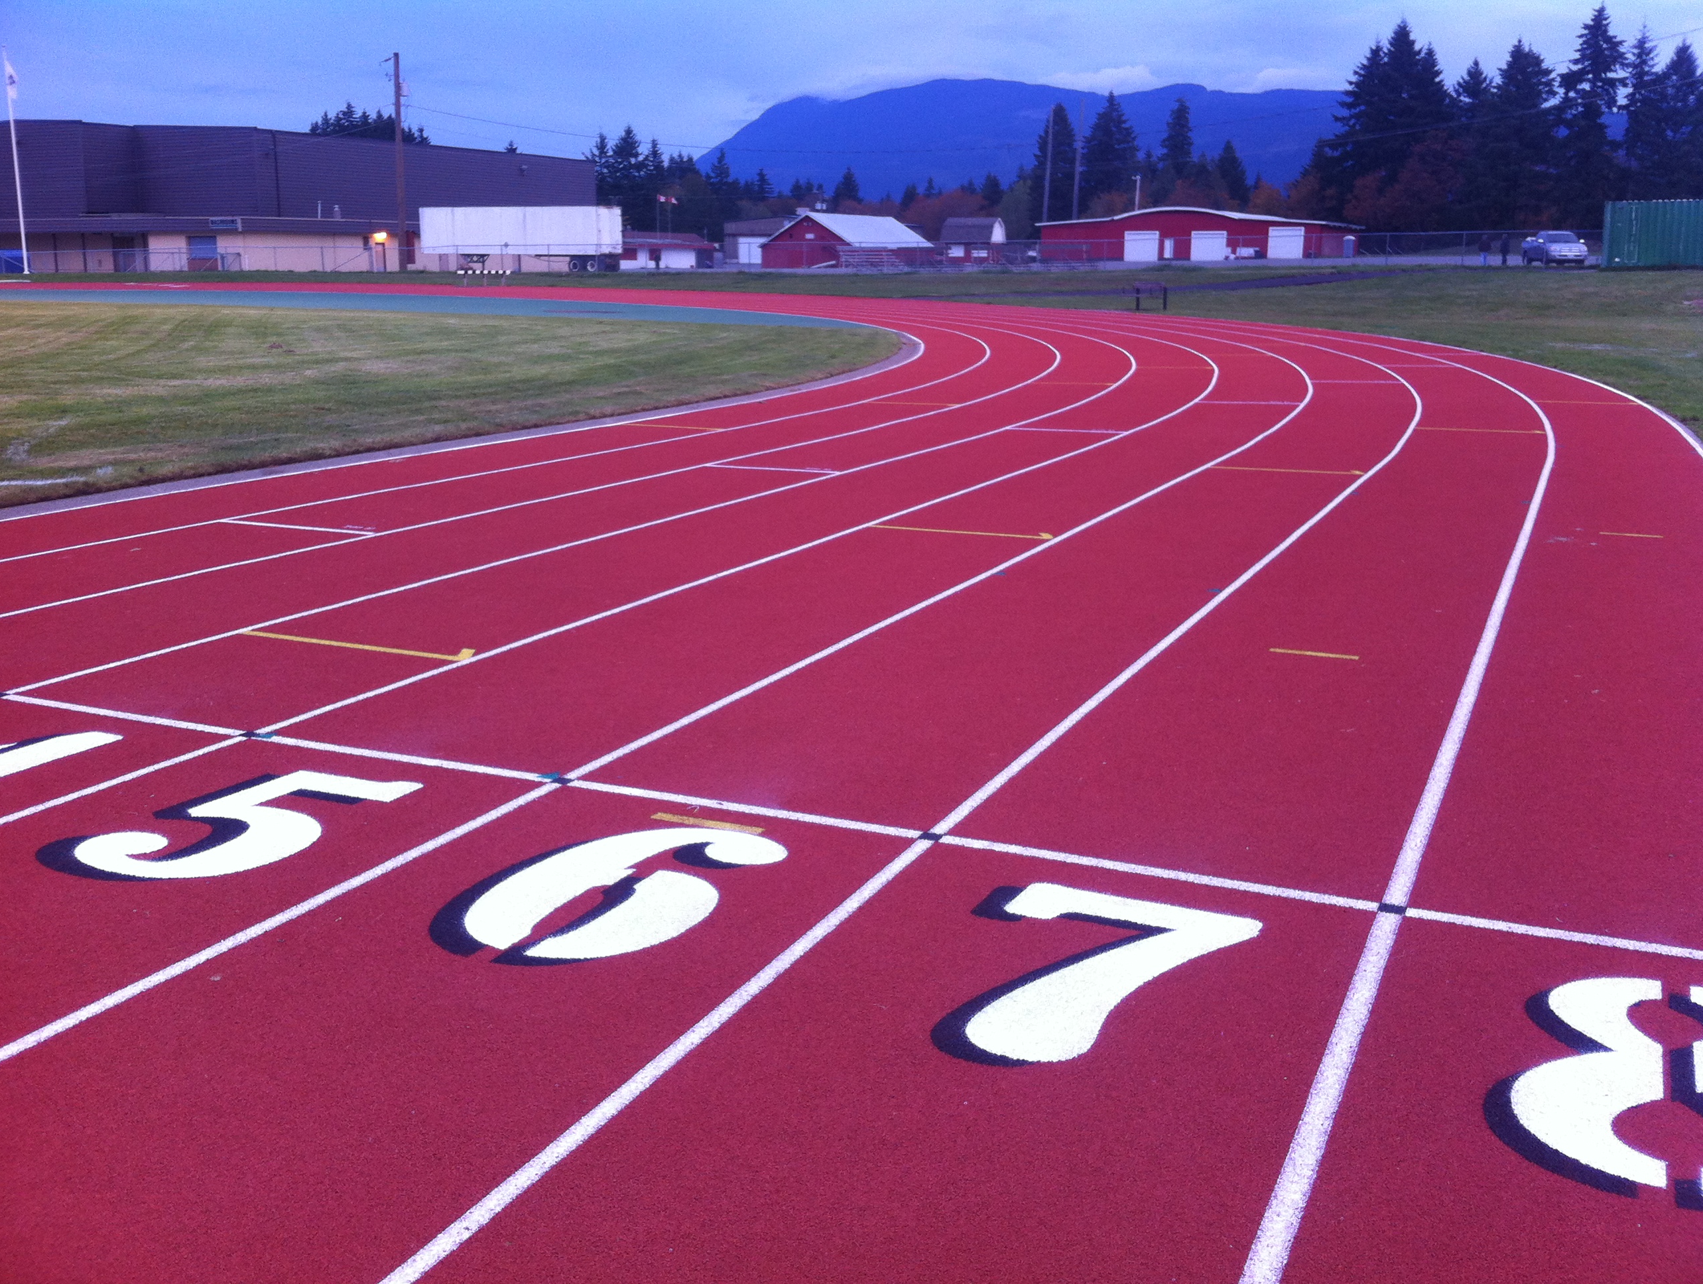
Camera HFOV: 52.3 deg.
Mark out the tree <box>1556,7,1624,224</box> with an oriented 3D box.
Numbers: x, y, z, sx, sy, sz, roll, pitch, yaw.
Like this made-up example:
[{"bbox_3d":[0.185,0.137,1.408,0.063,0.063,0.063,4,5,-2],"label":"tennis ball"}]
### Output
[{"bbox_3d":[75.204,-52.000,177.986,8.300,25.295,8.300,0,12,0],"label":"tree"}]

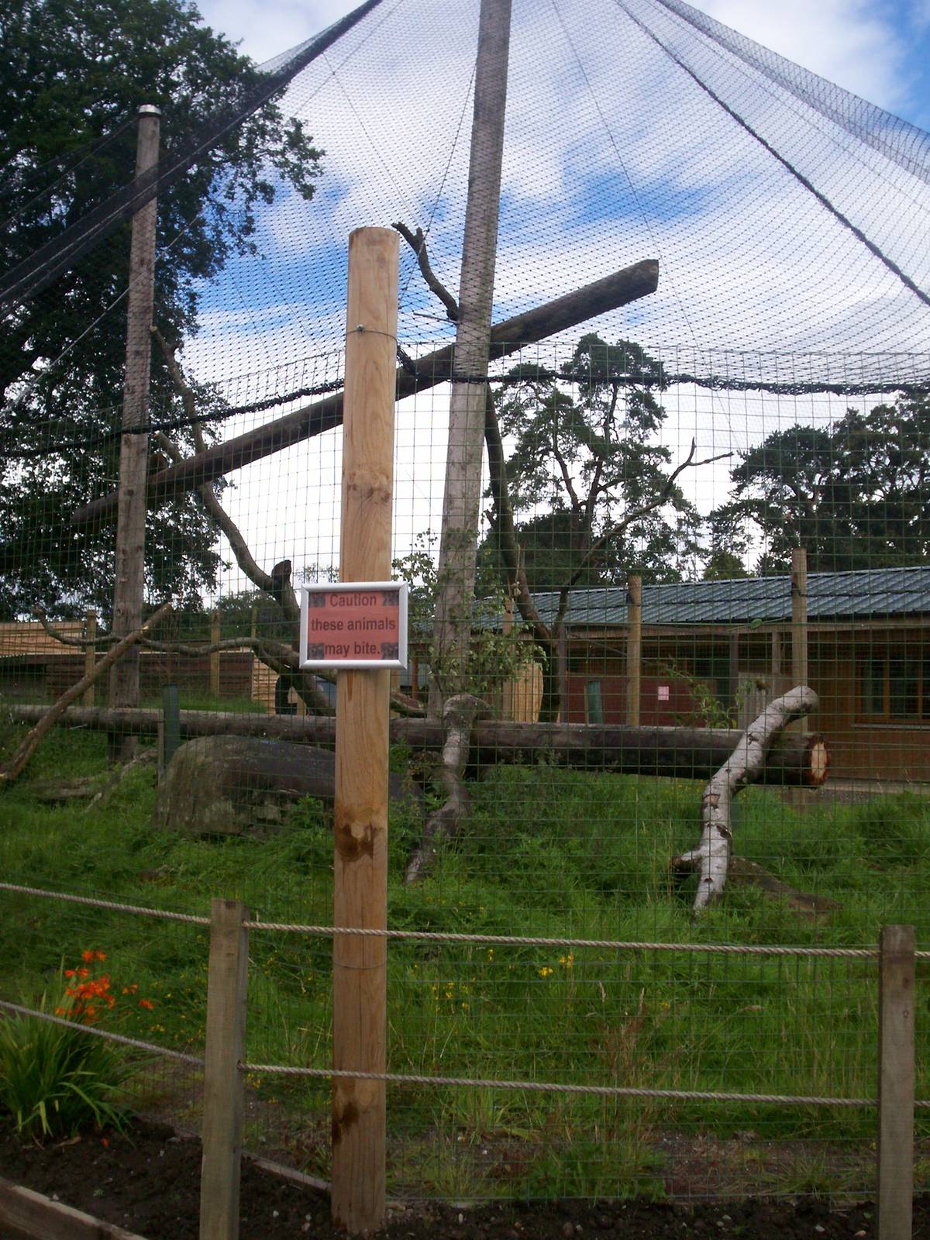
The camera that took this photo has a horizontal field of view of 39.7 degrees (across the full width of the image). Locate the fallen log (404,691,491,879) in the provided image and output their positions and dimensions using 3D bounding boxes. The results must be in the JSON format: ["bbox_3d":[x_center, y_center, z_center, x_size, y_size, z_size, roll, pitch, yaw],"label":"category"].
[{"bbox_3d":[-0.129,1.205,9.300,0.580,1.250,0.800,1,-3,0],"label":"fallen log"}]

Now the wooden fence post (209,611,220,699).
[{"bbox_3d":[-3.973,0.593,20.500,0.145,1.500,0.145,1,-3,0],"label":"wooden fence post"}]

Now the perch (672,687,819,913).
[{"bbox_3d":[1.805,1.132,8.300,0.900,1.330,0.850,1,-3,0],"label":"perch"}]

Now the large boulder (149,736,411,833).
[{"bbox_3d":[-1.449,1.340,10.400,2.050,0.820,1.200,1,-3,0],"label":"large boulder"}]

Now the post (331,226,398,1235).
[{"bbox_3d":[-0.280,0.276,3.615,0.147,2.796,0.147,1,-3,0],"label":"post"}]

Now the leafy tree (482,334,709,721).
[{"bbox_3d":[3.291,-2.332,32.242,5.500,9.794,5.200,1,-3,0],"label":"leafy tree"}]

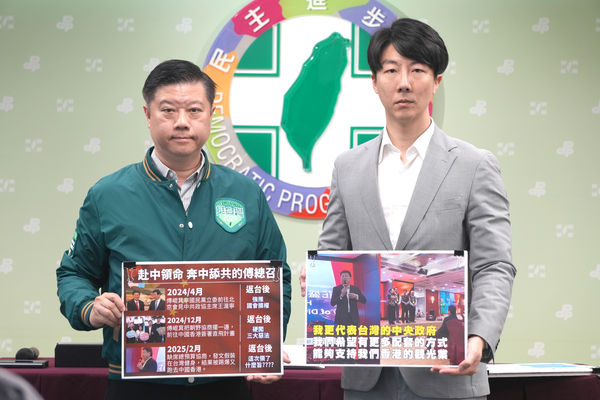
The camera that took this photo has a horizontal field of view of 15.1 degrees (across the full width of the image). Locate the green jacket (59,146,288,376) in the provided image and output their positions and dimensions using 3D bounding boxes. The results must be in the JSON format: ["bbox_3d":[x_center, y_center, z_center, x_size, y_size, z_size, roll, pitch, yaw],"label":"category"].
[{"bbox_3d":[-0.327,0.173,5.900,0.590,0.620,0.360,0,0,-10],"label":"green jacket"}]

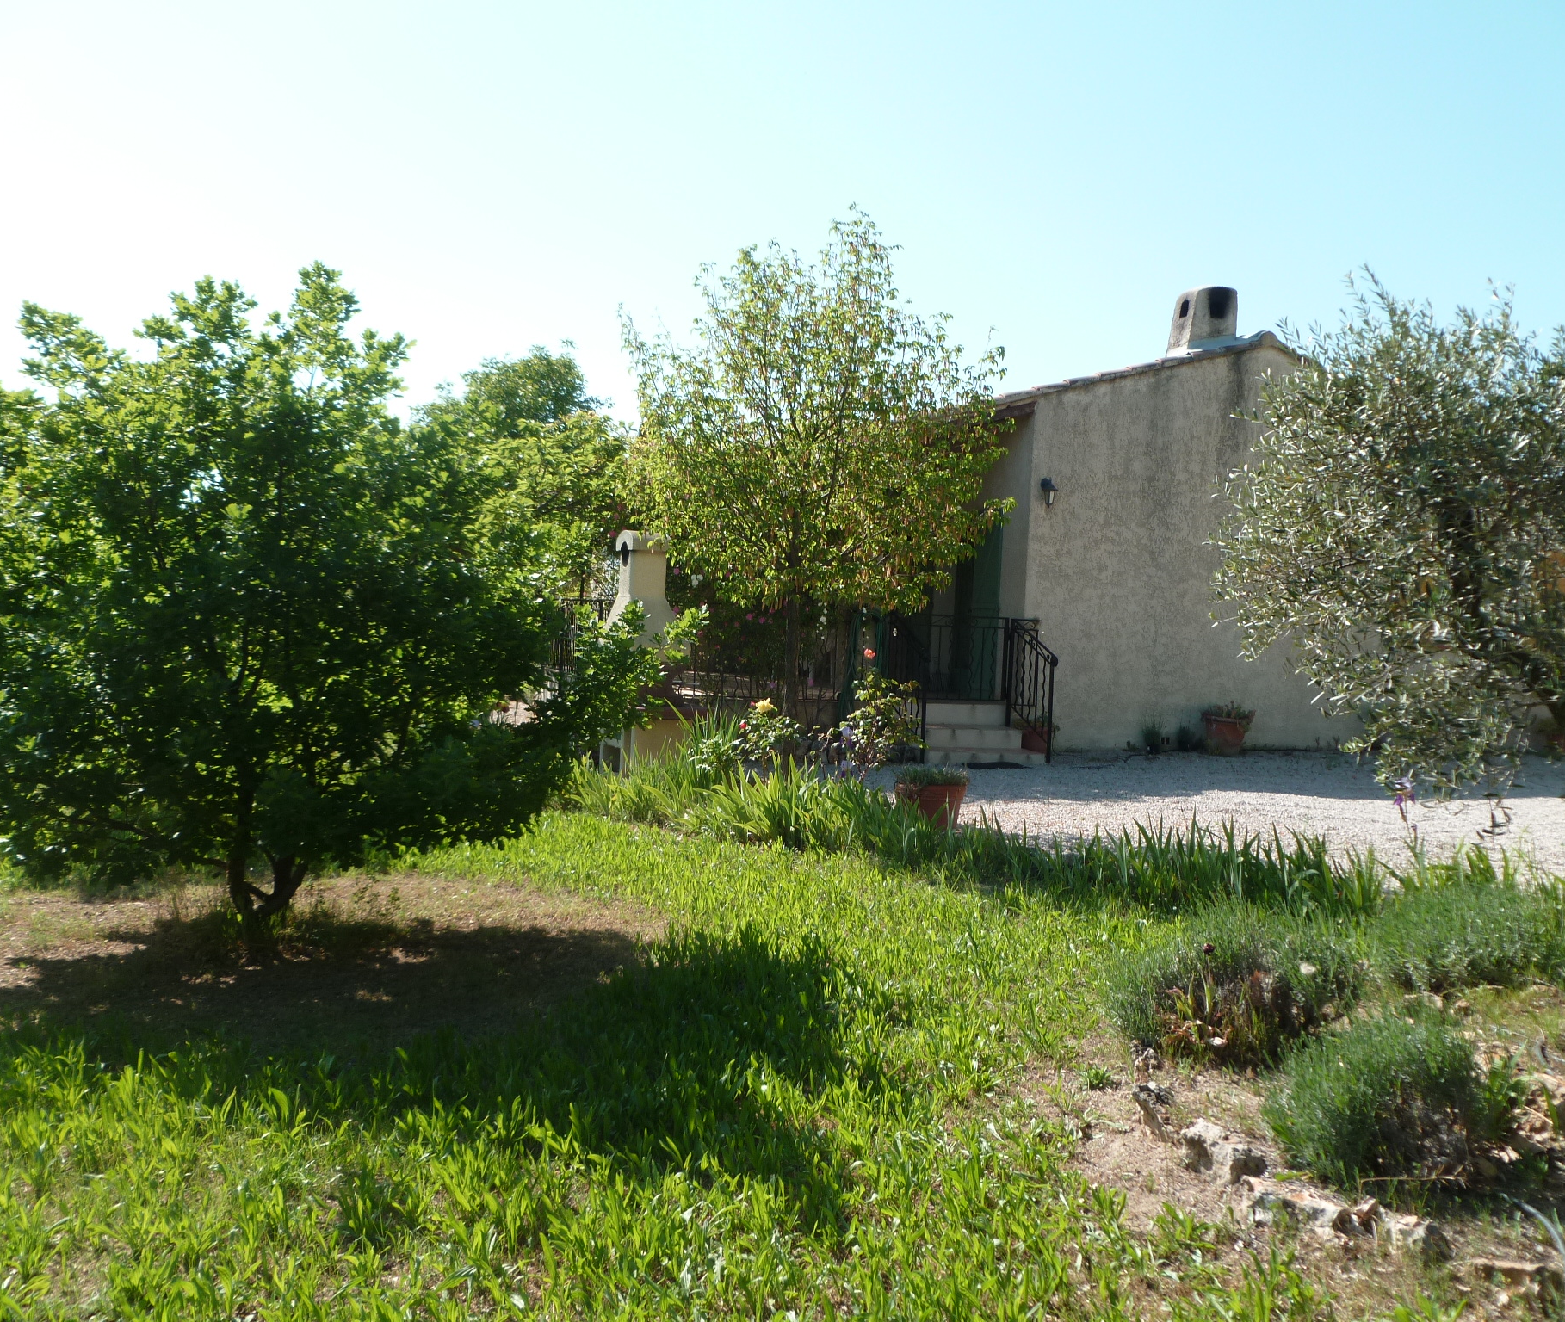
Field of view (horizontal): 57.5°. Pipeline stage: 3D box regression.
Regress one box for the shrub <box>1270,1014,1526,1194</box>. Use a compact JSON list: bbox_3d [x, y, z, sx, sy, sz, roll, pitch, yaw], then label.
[{"bbox_3d":[1.778,1.273,4.150,0.740,0.430,0.700,3,3,24],"label":"shrub"}]

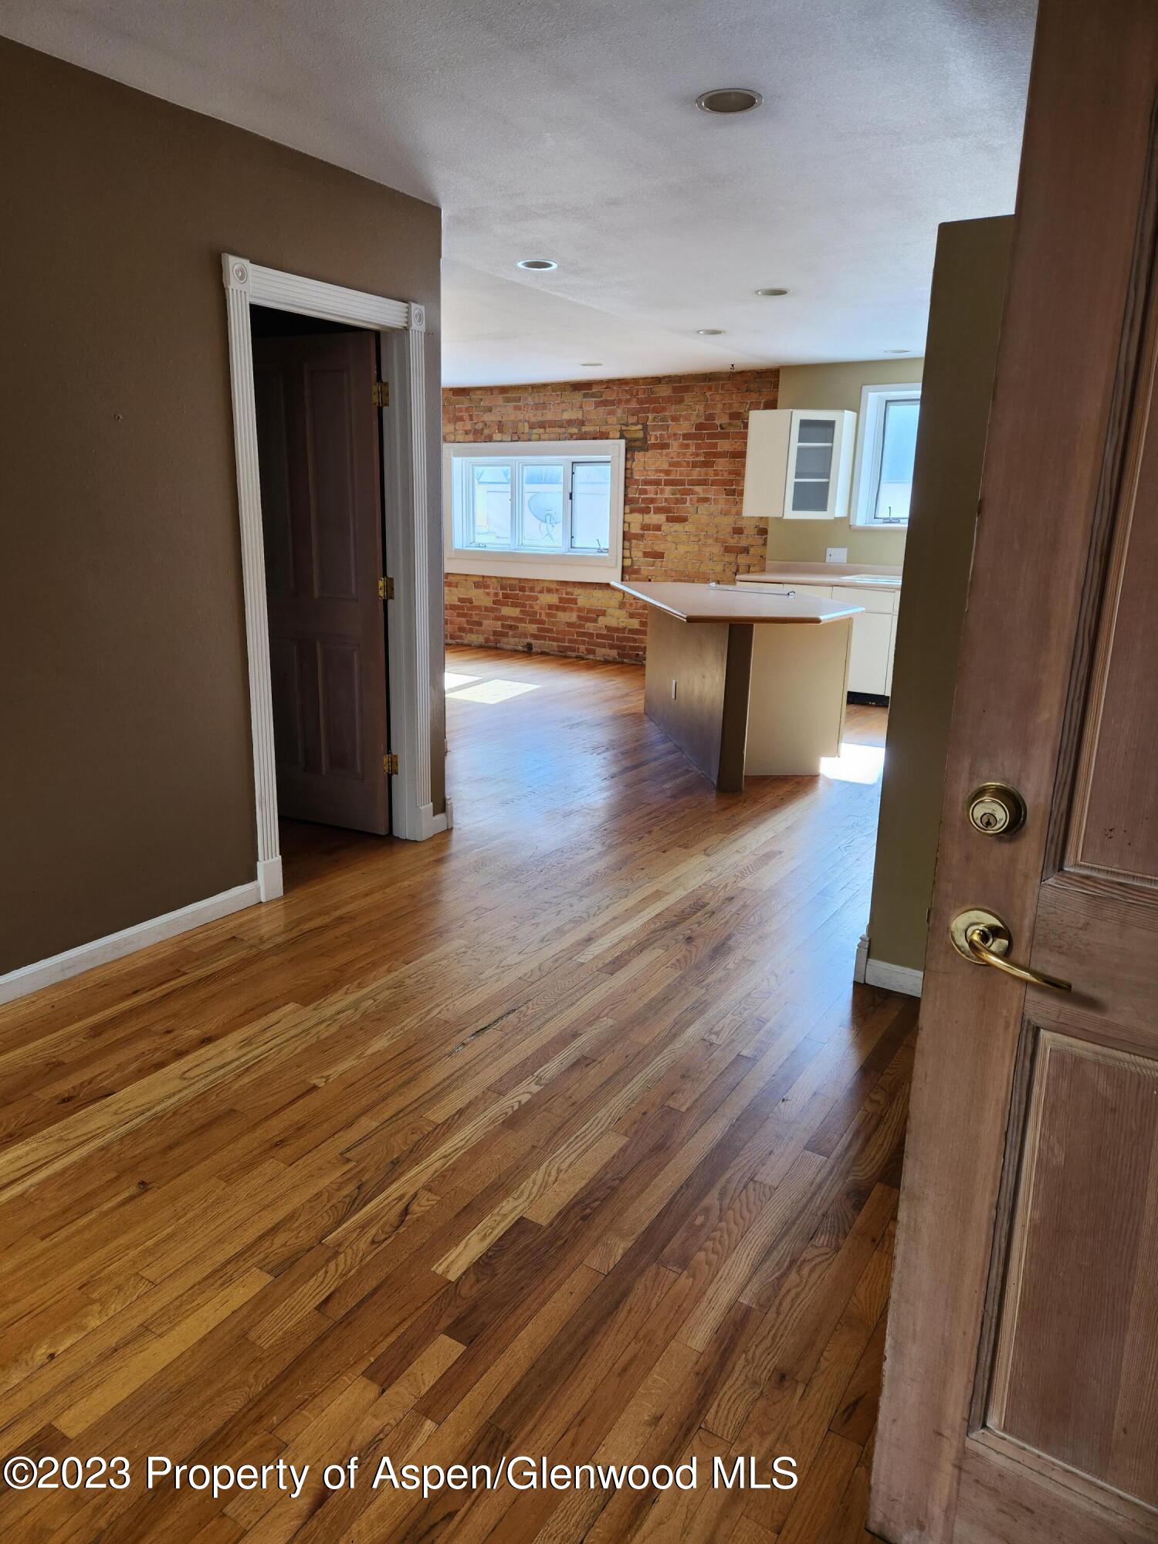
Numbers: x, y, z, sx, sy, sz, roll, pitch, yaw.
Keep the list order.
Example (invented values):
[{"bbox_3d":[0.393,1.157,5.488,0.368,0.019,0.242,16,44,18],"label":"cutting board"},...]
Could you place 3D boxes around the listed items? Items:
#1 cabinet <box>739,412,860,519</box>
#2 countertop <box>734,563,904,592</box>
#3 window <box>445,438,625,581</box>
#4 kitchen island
[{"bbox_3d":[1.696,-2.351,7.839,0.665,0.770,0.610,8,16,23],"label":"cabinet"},{"bbox_3d":[2.022,-1.499,7.815,1.500,0.130,0.635,10,17,31],"label":"countertop"},{"bbox_3d":[-0.459,-2.480,9.745,2.110,1.235,0.130,10,17,31],"label":"window"},{"bbox_3d":[0.875,-0.560,6.011,1.075,0.914,2.300,-1,14,-7],"label":"kitchen island"}]

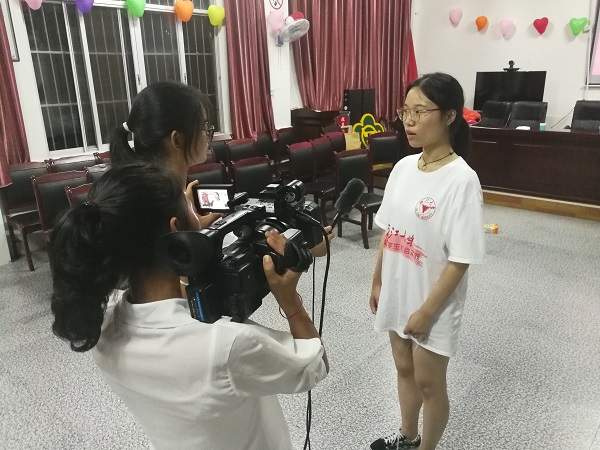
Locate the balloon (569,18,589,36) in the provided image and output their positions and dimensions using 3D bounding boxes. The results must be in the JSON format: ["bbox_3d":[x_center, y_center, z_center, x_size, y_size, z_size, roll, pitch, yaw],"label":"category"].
[{"bbox_3d":[4.372,-3.103,7.333,0.248,0.277,0.164,14,23,38],"label":"balloon"}]

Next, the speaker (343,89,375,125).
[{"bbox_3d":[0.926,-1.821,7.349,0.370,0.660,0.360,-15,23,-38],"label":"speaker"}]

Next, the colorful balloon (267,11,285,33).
[{"bbox_3d":[-0.305,-2.703,6.216,0.190,0.261,0.287,14,23,38],"label":"colorful balloon"}]

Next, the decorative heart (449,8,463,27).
[{"bbox_3d":[2.830,-3.749,8.469,0.248,0.307,0.164,14,23,38],"label":"decorative heart"}]

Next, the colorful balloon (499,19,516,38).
[{"bbox_3d":[3.547,-3.345,7.976,0.262,0.310,0.173,14,23,38],"label":"colorful balloon"}]

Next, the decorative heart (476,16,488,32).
[{"bbox_3d":[3.204,-3.530,8.214,0.214,0.248,0.142,14,23,38],"label":"decorative heart"}]

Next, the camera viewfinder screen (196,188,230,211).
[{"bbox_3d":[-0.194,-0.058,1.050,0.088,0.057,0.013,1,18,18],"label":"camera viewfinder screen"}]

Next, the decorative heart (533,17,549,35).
[{"bbox_3d":[3.947,-3.250,7.657,0.230,0.274,0.152,14,23,38],"label":"decorative heart"}]

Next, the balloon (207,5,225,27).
[{"bbox_3d":[-0.970,-2.443,5.460,0.150,0.222,0.228,14,23,38],"label":"balloon"}]

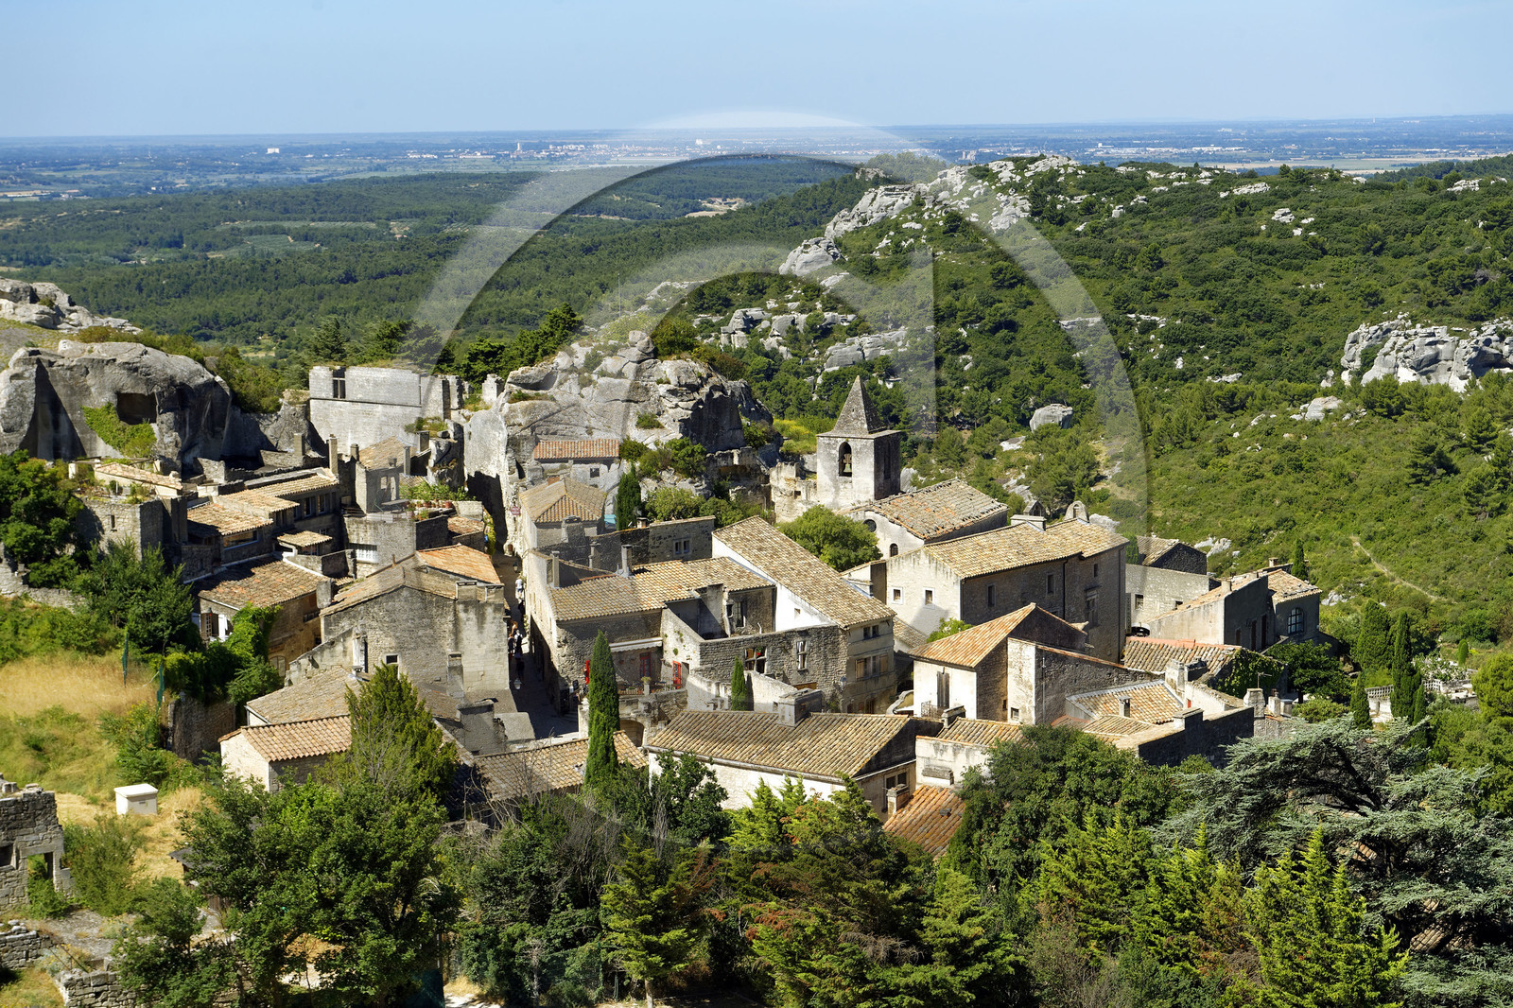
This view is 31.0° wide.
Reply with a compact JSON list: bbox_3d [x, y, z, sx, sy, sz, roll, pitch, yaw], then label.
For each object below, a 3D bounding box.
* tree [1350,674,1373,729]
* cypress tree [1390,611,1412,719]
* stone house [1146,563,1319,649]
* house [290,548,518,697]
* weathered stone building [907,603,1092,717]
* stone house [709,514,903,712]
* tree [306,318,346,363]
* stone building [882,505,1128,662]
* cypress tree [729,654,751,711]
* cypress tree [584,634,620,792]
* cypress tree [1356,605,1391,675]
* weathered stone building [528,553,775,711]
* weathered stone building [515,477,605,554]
[{"bbox_3d":[36.996,12.183,167.095,1.274,3.767,1.274,-1,8,0],"label":"tree"},{"bbox_3d":[41.480,10.584,175.830,1.455,7.292,1.455,-1,8,0],"label":"cypress tree"},{"bbox_3d":[34.182,7.267,194.859,6.895,5.220,13.987,7,11,41],"label":"stone house"},{"bbox_3d":[-20.496,6.620,165.654,10.933,6.895,11.820,-2,8,-5],"label":"house"},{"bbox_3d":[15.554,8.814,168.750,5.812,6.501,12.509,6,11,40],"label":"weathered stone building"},{"bbox_3d":[2.713,6.258,163.705,10.835,10.244,4.925,7,12,44],"label":"stone house"},{"bbox_3d":[-42.763,-15.375,271.403,4.104,6.352,4.104,-1,8,0],"label":"tree"},{"bbox_3d":[16.400,5.567,176.000,6.500,9.100,17.000,7,12,44],"label":"stone building"},{"bbox_3d":[-0.850,9.916,147.500,0.950,3.660,0.950,-1,8,0],"label":"cypress tree"},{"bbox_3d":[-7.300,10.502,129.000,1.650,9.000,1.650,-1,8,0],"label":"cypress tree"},{"bbox_3d":[43.303,9.789,191.645,2.362,5.573,2.362,-1,8,0],"label":"cypress tree"},{"bbox_3d":[-6.200,7.146,158.500,14.300,6.330,10.300,-5,9,-28],"label":"weathered stone building"},{"bbox_3d":[-13.500,1.210,187.000,5.700,4.550,11.000,-2,8,-5],"label":"weathered stone building"}]

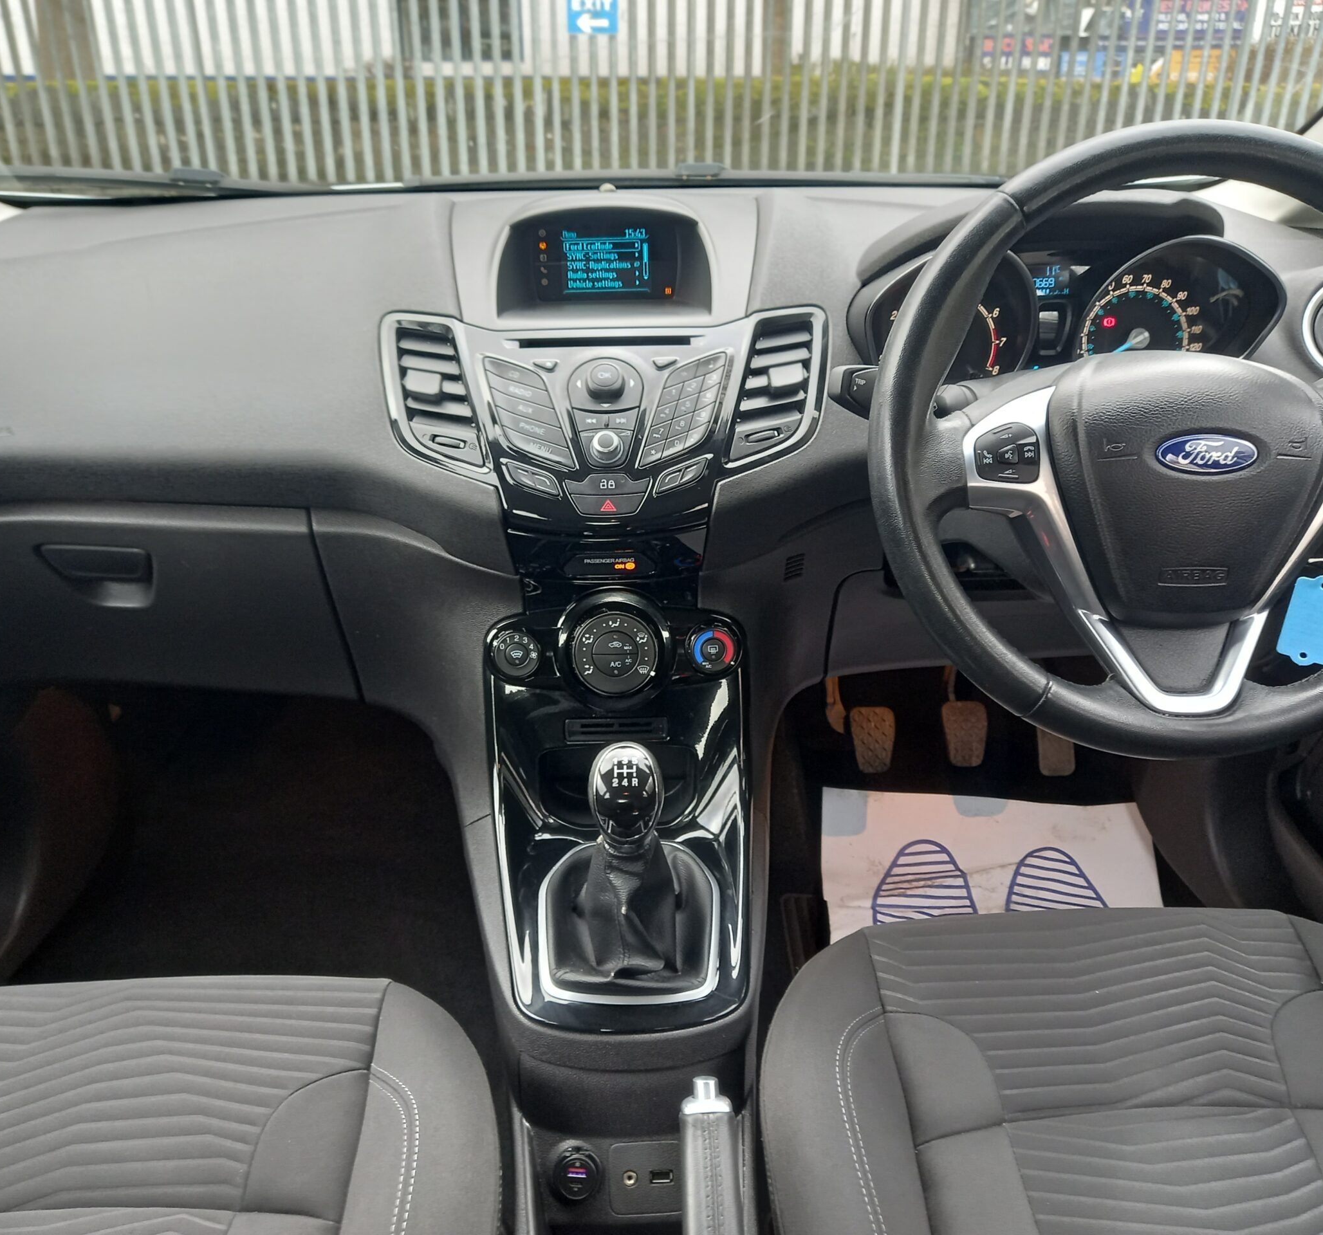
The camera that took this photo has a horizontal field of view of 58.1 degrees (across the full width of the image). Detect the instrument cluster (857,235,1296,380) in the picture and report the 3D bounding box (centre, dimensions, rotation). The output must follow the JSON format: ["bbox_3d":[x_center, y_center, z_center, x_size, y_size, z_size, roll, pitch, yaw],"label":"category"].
[{"bbox_3d":[0.307,-0.234,0.916,0.320,0.125,0.085,-1,15,-2],"label":"instrument cluster"}]

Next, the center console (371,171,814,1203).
[{"bbox_3d":[-0.031,0.013,0.811,0.336,0.500,0.600,-1,27,-3],"label":"center console"}]

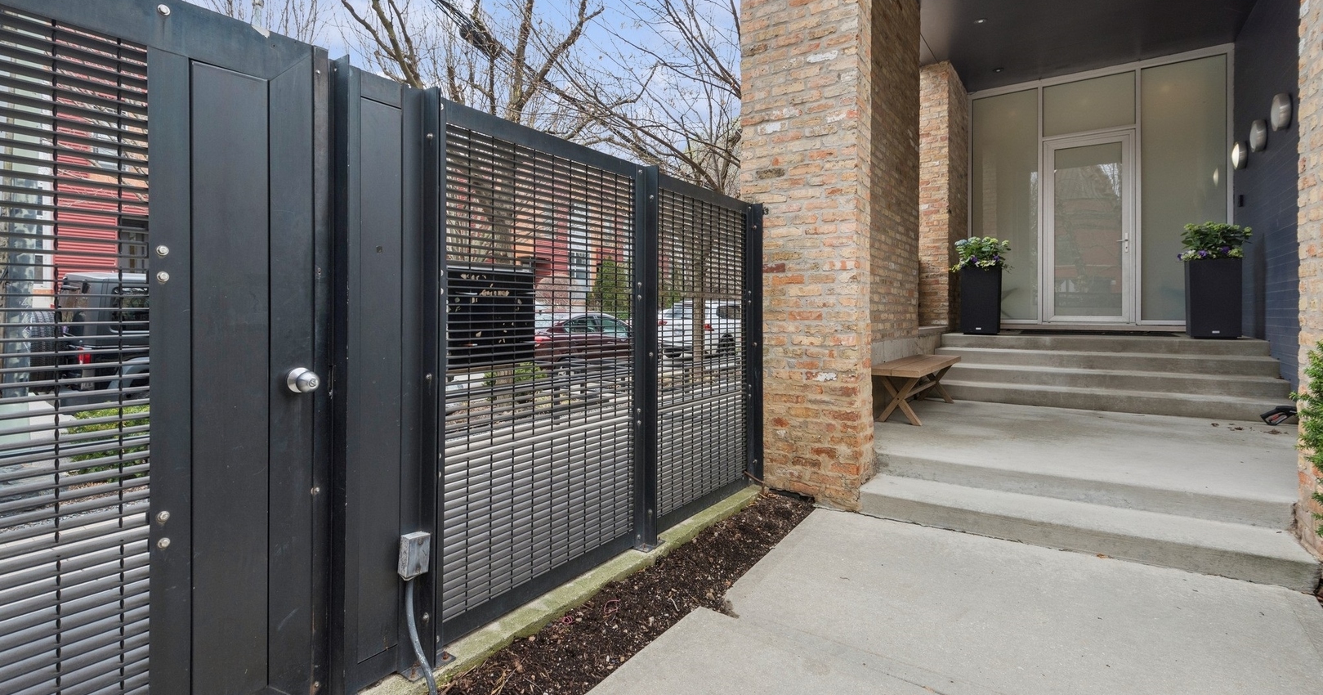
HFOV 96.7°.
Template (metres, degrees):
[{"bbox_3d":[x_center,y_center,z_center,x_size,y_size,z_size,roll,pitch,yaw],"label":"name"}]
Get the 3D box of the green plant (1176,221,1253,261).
[{"bbox_3d":[5.340,-1.025,5.690,0.490,0.340,0.470,2,3,35],"label":"green plant"}]

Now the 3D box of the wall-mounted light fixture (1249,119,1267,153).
[{"bbox_3d":[5.465,-1.934,5.382,0.100,0.270,0.240,2,3,35],"label":"wall-mounted light fixture"}]

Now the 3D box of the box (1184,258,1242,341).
[{"bbox_3d":[5.416,-0.475,5.782,0.380,0.765,0.380,1,2,35],"label":"box"}]

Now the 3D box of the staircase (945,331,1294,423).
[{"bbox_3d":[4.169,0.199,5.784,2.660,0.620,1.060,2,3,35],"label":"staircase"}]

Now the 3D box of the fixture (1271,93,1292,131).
[{"bbox_3d":[5.049,-1.921,4.794,0.100,0.270,0.240,2,3,35],"label":"fixture"}]

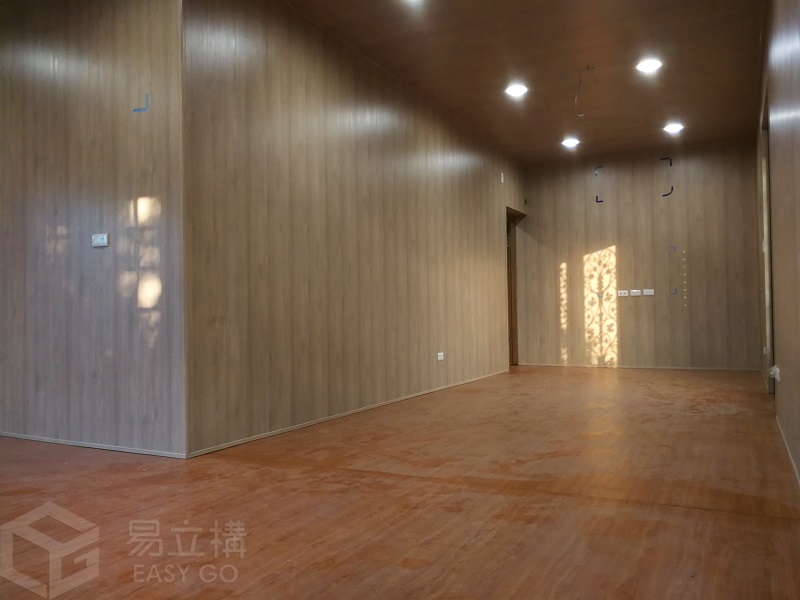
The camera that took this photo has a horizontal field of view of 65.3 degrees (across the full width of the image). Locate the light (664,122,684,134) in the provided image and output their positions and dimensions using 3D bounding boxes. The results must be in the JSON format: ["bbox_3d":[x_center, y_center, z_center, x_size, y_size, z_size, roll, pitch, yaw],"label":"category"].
[{"bbox_3d":[3.014,-1.881,6.864,0.190,0.050,0.190,-2,-1,28],"label":"light"}]

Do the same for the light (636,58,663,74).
[{"bbox_3d":[2.037,-1.907,5.095,0.190,0.050,0.190,-2,-1,28],"label":"light"}]

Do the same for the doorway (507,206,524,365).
[{"bbox_3d":[1.468,-0.129,8.099,0.150,2.020,0.864,-2,-1,28],"label":"doorway"}]

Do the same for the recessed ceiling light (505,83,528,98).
[{"bbox_3d":[1.053,-1.881,5.615,0.190,0.050,0.190,-2,-1,28],"label":"recessed ceiling light"}]

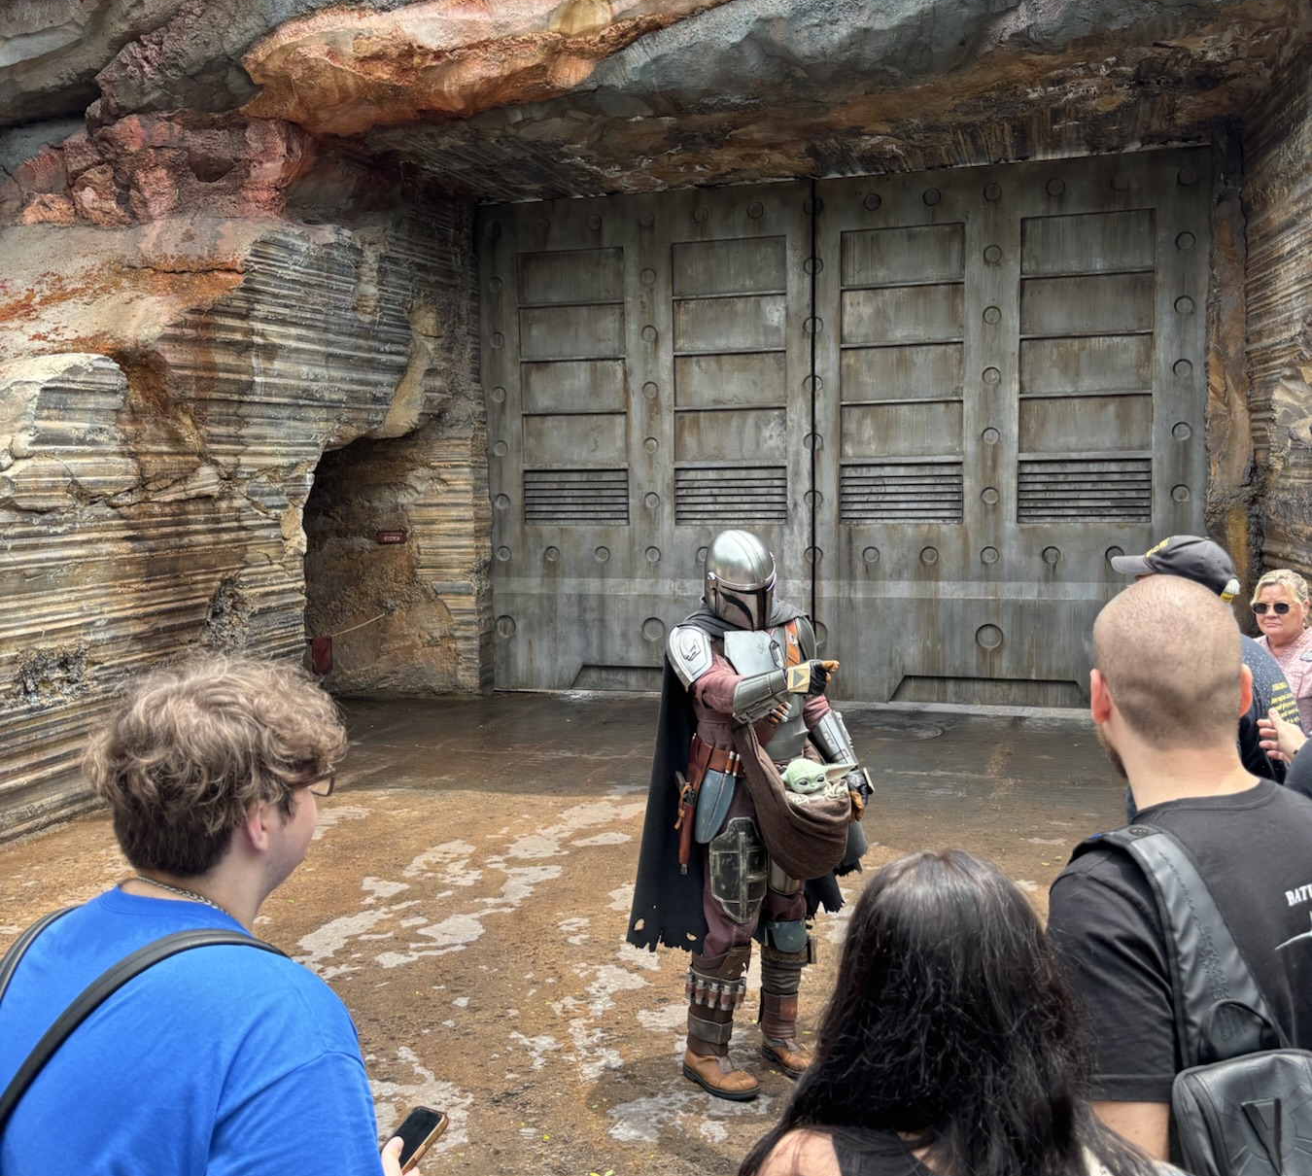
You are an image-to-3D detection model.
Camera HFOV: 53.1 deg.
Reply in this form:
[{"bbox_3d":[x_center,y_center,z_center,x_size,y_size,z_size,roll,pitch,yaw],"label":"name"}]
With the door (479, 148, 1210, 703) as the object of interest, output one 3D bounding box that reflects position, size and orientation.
[{"bbox_3d":[1.373,-1.208,11.126,6.050,4.370,0.250,1,6,17],"label":"door"}]

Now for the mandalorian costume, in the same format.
[{"bbox_3d":[0.293,0.716,4.335,0.680,1.830,0.620,-5,7,-38],"label":"mandalorian costume"}]

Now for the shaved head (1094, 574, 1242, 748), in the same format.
[{"bbox_3d":[0.600,0.098,1.547,0.165,0.220,0.205,-1,5,3],"label":"shaved head"}]

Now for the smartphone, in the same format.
[{"bbox_3d":[-0.325,0.711,1.650,0.011,0.153,0.076,45,-16,-28],"label":"smartphone"}]

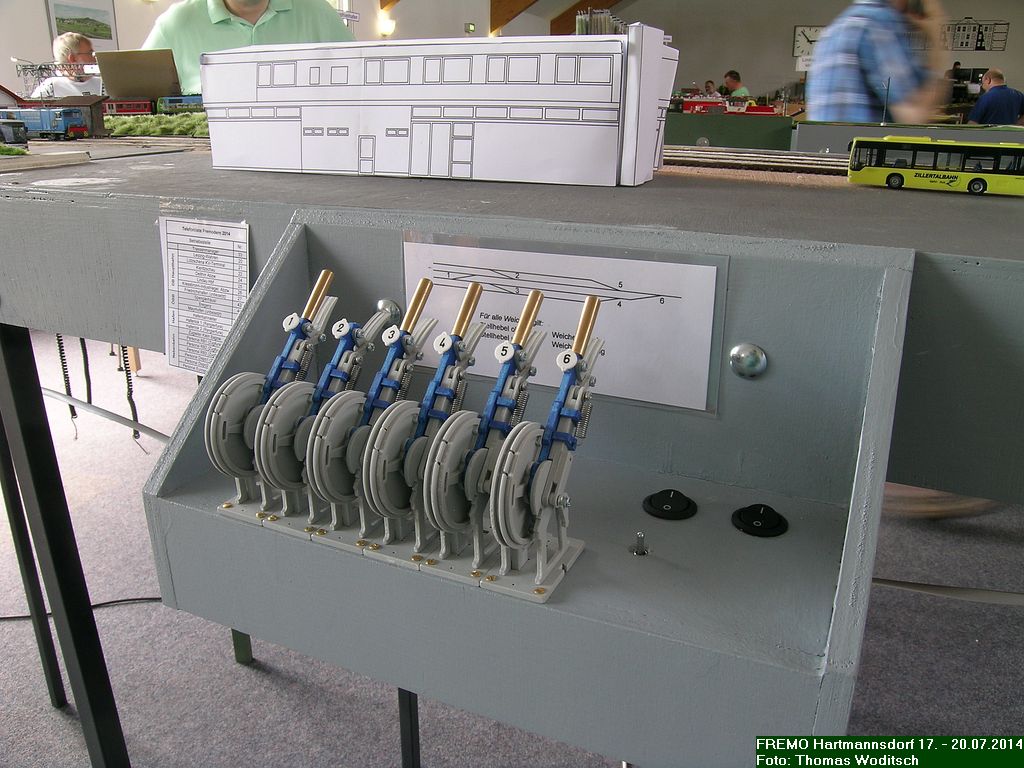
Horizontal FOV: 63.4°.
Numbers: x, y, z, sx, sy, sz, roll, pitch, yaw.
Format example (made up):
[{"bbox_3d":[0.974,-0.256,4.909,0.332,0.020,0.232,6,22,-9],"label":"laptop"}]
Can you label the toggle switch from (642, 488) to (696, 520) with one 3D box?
[{"bbox_3d":[0.070,0.052,0.366,0.024,0.006,0.024,-1,20,0],"label":"toggle switch"}]

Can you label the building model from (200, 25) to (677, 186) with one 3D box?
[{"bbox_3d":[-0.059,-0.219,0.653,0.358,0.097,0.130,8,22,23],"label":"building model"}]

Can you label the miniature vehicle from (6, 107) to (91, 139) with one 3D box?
[{"bbox_3d":[-0.751,-0.420,1.332,0.178,0.047,0.034,10,22,27],"label":"miniature vehicle"}]

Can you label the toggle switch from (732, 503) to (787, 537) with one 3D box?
[{"bbox_3d":[0.106,0.056,0.352,0.024,0.006,0.024,9,22,24],"label":"toggle switch"}]

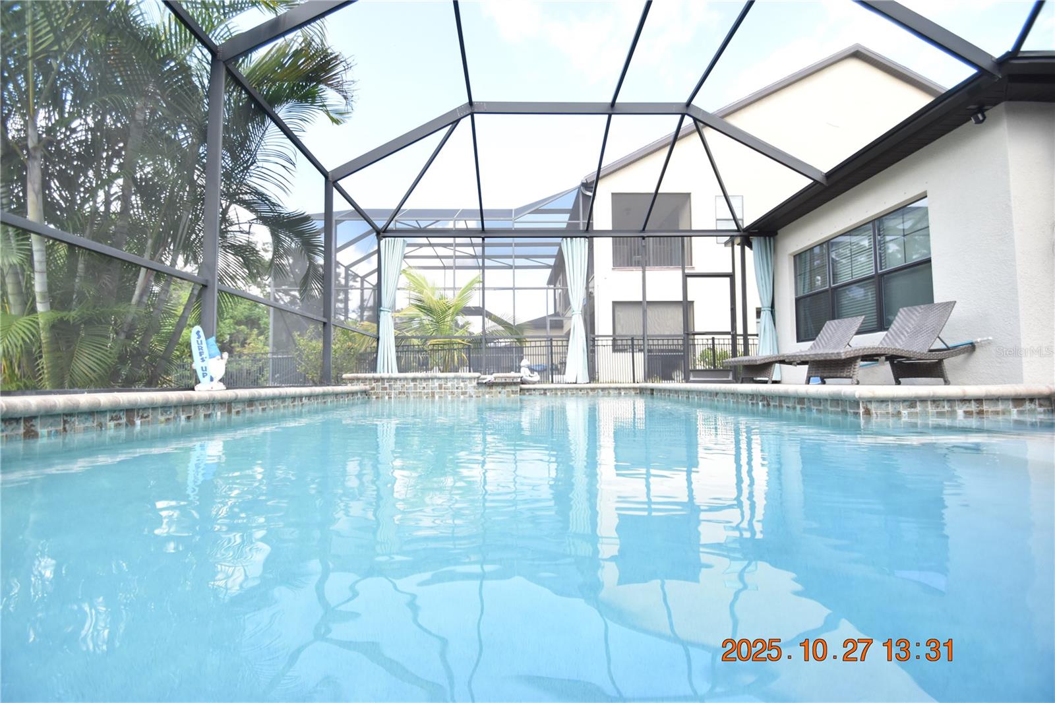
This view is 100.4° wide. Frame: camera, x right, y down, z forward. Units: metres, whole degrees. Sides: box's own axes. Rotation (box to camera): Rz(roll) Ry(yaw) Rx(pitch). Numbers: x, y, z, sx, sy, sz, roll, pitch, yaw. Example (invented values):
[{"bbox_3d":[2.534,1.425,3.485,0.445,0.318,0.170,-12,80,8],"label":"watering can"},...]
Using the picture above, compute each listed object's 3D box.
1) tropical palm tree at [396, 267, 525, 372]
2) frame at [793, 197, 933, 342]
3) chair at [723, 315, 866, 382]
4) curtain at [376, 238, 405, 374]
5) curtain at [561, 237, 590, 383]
[{"bbox_3d":[-1.719,-0.551,10.849,3.150,2.980,2.900,0,-4,0],"label":"tropical palm tree"},{"bbox_3d":[4.909,-1.029,6.642,0.100,1.600,2.710,0,-4,0],"label":"frame"},{"bbox_3d":[3.722,-0.024,5.991,1.920,0.910,0.640,1,-4,-13],"label":"chair"},{"bbox_3d":[-2.569,-0.795,8.275,0.550,2.740,0.150,0,-4,0],"label":"curtain"},{"bbox_3d":[0.918,-0.794,8.292,0.540,2.740,0.150,0,-4,0],"label":"curtain"}]

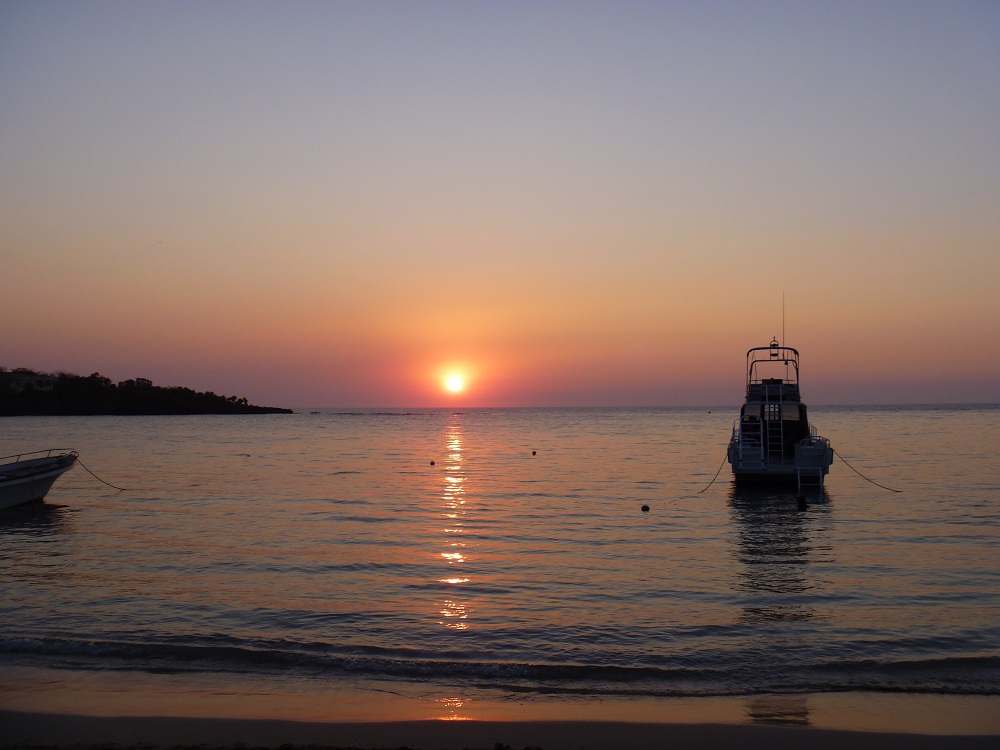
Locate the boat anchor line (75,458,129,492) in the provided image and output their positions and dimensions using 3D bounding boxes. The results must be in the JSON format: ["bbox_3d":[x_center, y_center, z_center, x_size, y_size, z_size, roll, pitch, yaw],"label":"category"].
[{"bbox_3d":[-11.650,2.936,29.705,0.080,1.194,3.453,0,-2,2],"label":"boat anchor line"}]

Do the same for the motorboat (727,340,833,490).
[{"bbox_3d":[9.690,1.273,36.219,3.350,5.050,9.200,-1,-2,11],"label":"motorboat"}]

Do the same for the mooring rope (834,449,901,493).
[{"bbox_3d":[11.087,2.878,30.610,0.080,1.073,2.932,0,-2,-20],"label":"mooring rope"}]

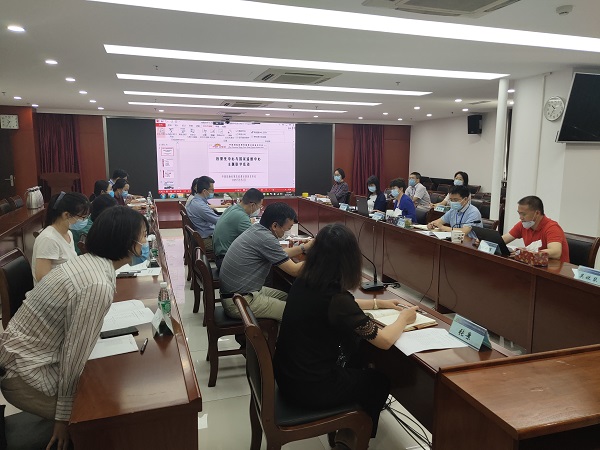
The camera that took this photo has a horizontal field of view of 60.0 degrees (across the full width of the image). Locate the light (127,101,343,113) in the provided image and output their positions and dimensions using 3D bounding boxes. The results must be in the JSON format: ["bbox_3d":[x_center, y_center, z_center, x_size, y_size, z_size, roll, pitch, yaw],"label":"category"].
[{"bbox_3d":[-1.285,-2.588,11.466,4.850,0.080,0.420,-1,8,-16],"label":"light"}]

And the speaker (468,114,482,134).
[{"bbox_3d":[3.688,-2.118,11.015,0.240,0.390,0.230,7,10,36],"label":"speaker"}]

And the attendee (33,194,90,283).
[{"bbox_3d":[-1.331,0.470,3.281,0.660,1.320,0.470,0,8,-7],"label":"attendee"}]

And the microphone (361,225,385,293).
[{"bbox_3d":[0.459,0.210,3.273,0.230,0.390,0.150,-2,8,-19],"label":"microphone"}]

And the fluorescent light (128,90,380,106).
[{"bbox_3d":[-0.705,-2.313,9.520,4.800,0.080,0.420,-1,8,-16],"label":"fluorescent light"}]

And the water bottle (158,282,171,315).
[{"bbox_3d":[-0.649,0.381,2.493,0.064,0.222,0.064,-1,8,-16],"label":"water bottle"}]

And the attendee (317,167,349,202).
[{"bbox_3d":[0.631,-0.386,9.716,0.680,1.320,0.480,-5,10,-36],"label":"attendee"}]

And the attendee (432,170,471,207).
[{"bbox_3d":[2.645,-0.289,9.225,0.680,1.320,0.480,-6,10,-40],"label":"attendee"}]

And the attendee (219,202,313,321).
[{"bbox_3d":[-0.209,0.457,3.793,0.760,1.240,0.520,-1,8,-16],"label":"attendee"}]

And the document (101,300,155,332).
[{"bbox_3d":[-0.923,0.456,2.675,0.280,0.015,0.420,-3,9,-27],"label":"document"}]

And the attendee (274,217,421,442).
[{"bbox_3d":[0.248,0.616,2.572,0.750,1.270,0.520,-2,8,-19],"label":"attendee"}]

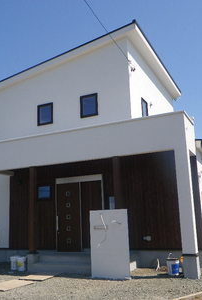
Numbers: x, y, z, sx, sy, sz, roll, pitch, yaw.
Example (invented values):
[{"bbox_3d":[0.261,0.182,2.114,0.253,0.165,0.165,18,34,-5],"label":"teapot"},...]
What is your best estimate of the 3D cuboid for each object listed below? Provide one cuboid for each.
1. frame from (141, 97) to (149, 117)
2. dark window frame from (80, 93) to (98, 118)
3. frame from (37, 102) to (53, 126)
[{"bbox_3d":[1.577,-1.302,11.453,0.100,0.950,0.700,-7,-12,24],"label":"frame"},{"bbox_3d":[-0.383,-1.456,10.698,0.635,0.766,0.100,-7,-12,24],"label":"dark window frame"},{"bbox_3d":[-1.953,-1.242,11.394,0.657,0.771,0.100,-7,-12,24],"label":"frame"}]

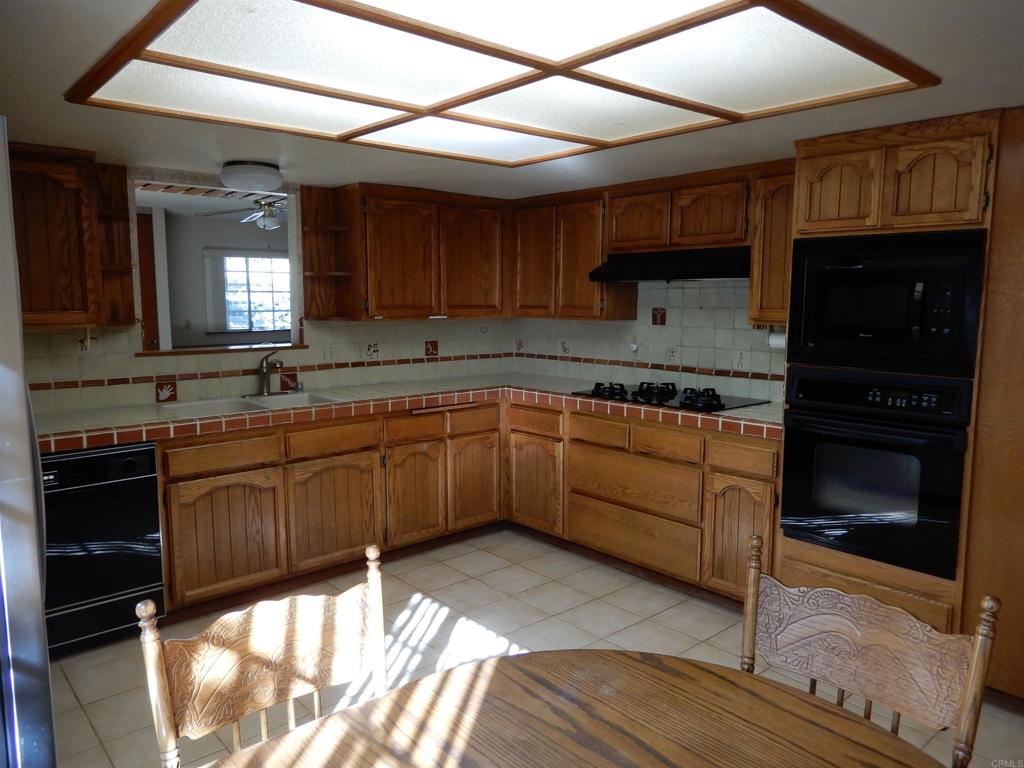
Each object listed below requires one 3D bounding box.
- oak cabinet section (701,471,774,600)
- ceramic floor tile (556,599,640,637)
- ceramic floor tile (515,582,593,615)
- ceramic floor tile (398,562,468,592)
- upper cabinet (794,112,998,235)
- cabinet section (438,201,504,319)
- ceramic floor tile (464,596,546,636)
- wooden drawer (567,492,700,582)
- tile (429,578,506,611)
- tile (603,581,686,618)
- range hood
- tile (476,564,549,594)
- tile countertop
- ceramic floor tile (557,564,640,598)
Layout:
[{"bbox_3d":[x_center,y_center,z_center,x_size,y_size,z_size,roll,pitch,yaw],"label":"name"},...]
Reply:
[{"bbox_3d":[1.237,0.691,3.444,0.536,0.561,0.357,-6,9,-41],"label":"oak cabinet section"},{"bbox_3d":[0.415,1.101,3.340,0.296,0.010,0.296,-6,9,-41],"label":"ceramic floor tile"},{"bbox_3d":[0.214,1.074,3.567,0.296,0.010,0.296,-6,9,-41],"label":"ceramic floor tile"},{"bbox_3d":[-0.418,1.044,3.822,0.296,0.010,0.296,-6,9,-41],"label":"ceramic floor tile"},{"bbox_3d":[1.617,-0.788,2.856,0.616,0.381,0.708,-6,9,-41],"label":"upper cabinet"},{"bbox_3d":[-0.358,-0.789,4.656,0.499,0.682,0.309,-6,9,-41],"label":"cabinet section"},{"bbox_3d":[-0.015,1.097,3.367,0.296,0.010,0.296,-6,9,-41],"label":"ceramic floor tile"},{"bbox_3d":[0.784,0.764,3.853,0.470,0.268,0.869,-5,9,-41],"label":"wooden drawer"},{"bbox_3d":[-0.219,1.065,3.574,0.300,0.010,0.300,-5,9,-41],"label":"tile"},{"bbox_3d":[0.642,1.074,3.520,0.300,0.010,0.300,-5,9,-41],"label":"tile"},{"bbox_3d":[0.902,-0.639,3.812,0.458,0.171,0.912,-6,9,-41],"label":"range hood"},{"bbox_3d":[0.012,1.047,3.795,0.296,0.010,0.296,-6,9,-41],"label":"tile"},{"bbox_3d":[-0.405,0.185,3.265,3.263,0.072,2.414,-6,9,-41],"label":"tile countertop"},{"bbox_3d":[0.441,1.047,3.747,0.300,0.010,0.300,-5,9,-41],"label":"ceramic floor tile"}]

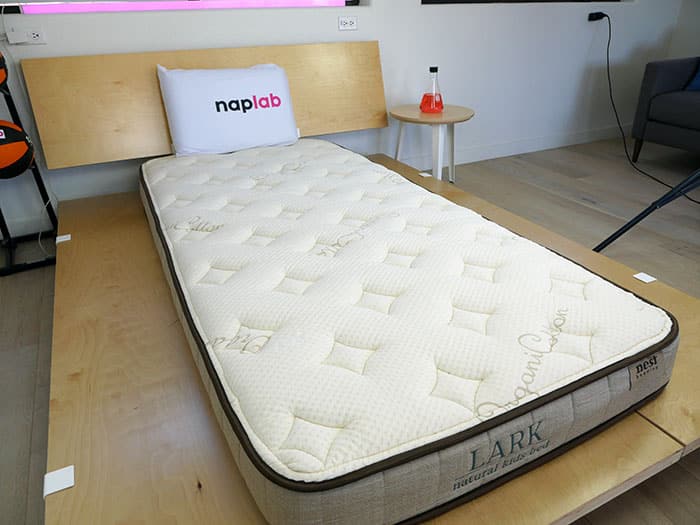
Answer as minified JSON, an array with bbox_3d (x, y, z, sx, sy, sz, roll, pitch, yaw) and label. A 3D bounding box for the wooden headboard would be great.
[{"bbox_3d":[-0.582,-0.815,2.421,1.718,0.454,0.025,-14,15,-24],"label":"wooden headboard"}]

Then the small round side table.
[{"bbox_3d":[0.477,-0.671,2.918,0.485,0.457,0.485,0,28,0],"label":"small round side table"}]

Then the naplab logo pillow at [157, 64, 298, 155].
[{"bbox_3d":[-0.563,-0.747,2.331,0.595,0.375,0.125,-14,13,-24],"label":"naplab logo pillow"}]

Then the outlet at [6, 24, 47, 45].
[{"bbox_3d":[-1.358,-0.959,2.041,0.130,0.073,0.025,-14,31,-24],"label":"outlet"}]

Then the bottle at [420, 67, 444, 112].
[{"bbox_3d":[0.483,-1.001,2.804,0.131,0.232,0.131,0,28,0],"label":"bottle"}]

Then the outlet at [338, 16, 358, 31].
[{"bbox_3d":[-0.007,-1.308,2.652,0.116,0.070,0.010,-14,31,-24],"label":"outlet"}]

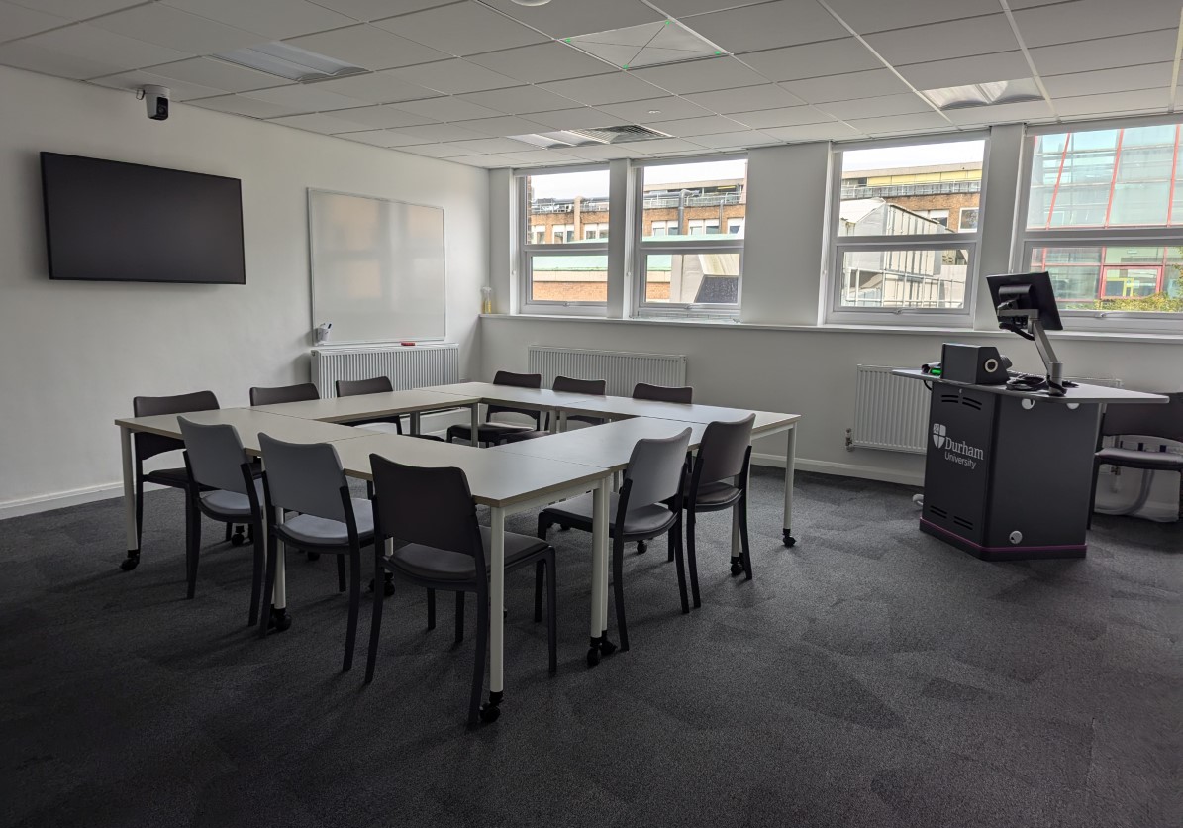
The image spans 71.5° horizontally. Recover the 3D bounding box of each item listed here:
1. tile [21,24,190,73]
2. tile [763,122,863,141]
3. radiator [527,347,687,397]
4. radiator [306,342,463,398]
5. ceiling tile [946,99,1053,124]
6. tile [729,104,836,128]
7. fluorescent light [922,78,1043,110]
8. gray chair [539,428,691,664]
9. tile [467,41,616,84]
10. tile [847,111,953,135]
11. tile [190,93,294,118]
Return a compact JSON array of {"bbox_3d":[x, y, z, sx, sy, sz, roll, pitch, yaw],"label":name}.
[{"bbox_3d":[-2.397,-1.832,4.111,0.595,0.025,0.595,7,10,32],"label":"tile"},{"bbox_3d":[1.556,-2.031,5.889,0.600,0.030,0.558,6,10,32],"label":"tile"},{"bbox_3d":[0.096,-0.265,7.234,1.580,0.600,0.110,7,10,32],"label":"radiator"},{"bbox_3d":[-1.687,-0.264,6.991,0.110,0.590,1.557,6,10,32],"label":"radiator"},{"bbox_3d":[2.549,-1.888,5.145,0.590,0.020,0.490,7,10,32],"label":"ceiling tile"},{"bbox_3d":[1.231,-1.938,5.359,0.595,0.020,0.595,7,10,32],"label":"tile"},{"bbox_3d":[2.228,-1.842,4.668,0.595,0.070,0.595,7,10,32],"label":"fluorescent light"},{"bbox_3d":[0.101,0.451,3.399,0.500,0.815,0.500,7,10,35],"label":"gray chair"},{"bbox_3d":[-0.246,-1.794,4.177,0.595,0.020,0.595,7,10,32],"label":"tile"},{"bbox_3d":[2.053,-1.952,5.544,0.600,0.020,0.552,6,10,32],"label":"tile"},{"bbox_3d":[-2.240,-2.034,5.430,0.528,0.030,0.595,7,10,32],"label":"tile"}]

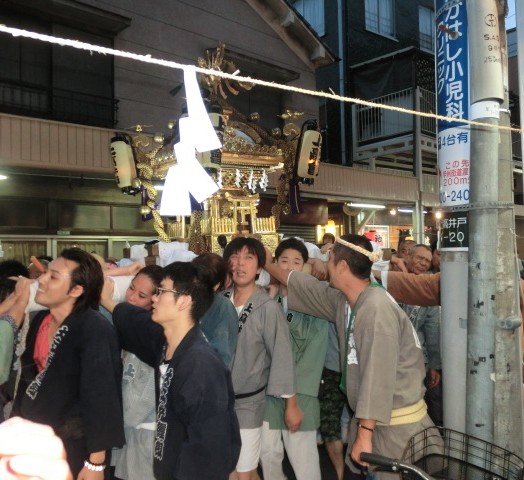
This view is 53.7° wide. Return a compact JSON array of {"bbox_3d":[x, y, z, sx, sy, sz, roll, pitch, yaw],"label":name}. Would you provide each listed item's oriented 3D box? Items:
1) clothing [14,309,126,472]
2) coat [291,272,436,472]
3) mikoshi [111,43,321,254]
[{"bbox_3d":[-0.800,0.680,2.120,0.400,0.820,0.520,0,-2,-31],"label":"clothing"},{"bbox_3d":[0.460,0.650,2.450,0.630,0.950,0.550,-1,-2,9],"label":"coat"},{"bbox_3d":[-0.300,-0.620,3.550,1.000,1.460,1.000,1,-3,-40],"label":"mikoshi"}]

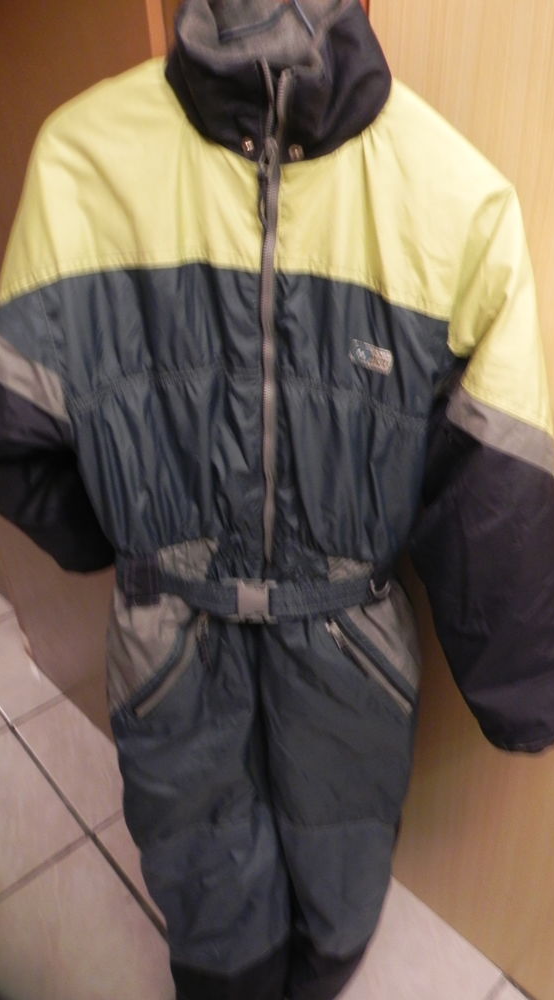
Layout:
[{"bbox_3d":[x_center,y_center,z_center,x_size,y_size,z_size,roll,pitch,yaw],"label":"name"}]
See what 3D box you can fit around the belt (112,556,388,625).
[{"bbox_3d":[-0.028,0.105,0.865,0.305,0.080,0.120,4,33,8],"label":"belt"}]

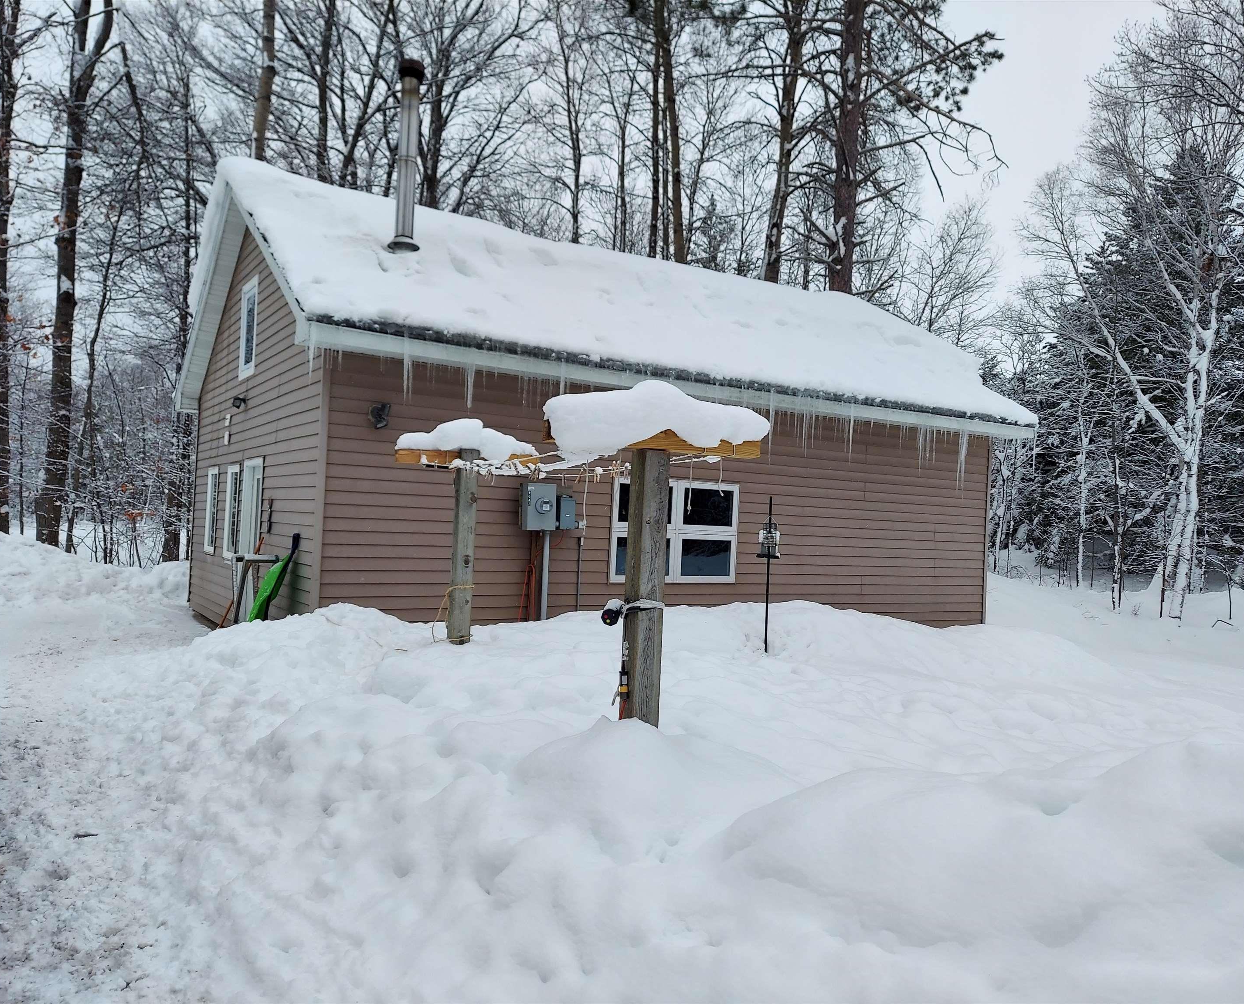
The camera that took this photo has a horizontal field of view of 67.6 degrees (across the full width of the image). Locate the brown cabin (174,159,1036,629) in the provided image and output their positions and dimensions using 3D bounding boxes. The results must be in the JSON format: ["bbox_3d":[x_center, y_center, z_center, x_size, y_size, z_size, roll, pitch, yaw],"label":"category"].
[{"bbox_3d":[-0.614,-0.961,14.349,10.451,5.850,8.422,3,-2,-33],"label":"brown cabin"}]

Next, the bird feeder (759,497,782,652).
[{"bbox_3d":[1.140,0.568,7.200,0.175,1.200,0.180,2,-1,3],"label":"bird feeder"}]

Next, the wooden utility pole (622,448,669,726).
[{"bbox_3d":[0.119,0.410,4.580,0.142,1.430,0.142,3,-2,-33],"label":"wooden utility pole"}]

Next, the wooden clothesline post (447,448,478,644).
[{"bbox_3d":[-1.148,0.322,6.650,0.142,1.420,0.142,3,-2,-33],"label":"wooden clothesline post"}]

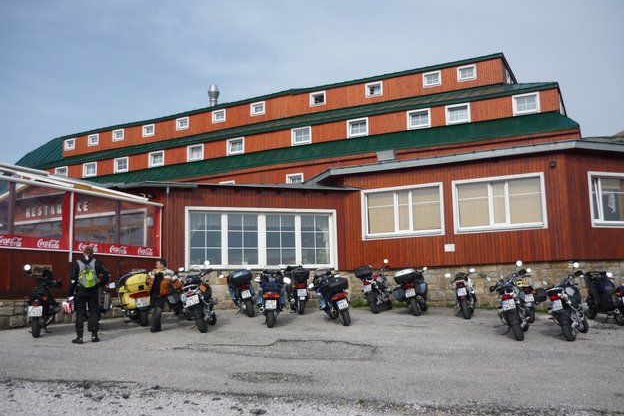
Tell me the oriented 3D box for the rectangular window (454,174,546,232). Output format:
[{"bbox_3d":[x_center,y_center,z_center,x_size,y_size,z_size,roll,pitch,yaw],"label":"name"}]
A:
[{"bbox_3d":[5.543,-0.119,17.733,2.661,1.613,0.140,-5,-9,26],"label":"rectangular window"}]

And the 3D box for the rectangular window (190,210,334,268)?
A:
[{"bbox_3d":[-1.528,0.991,18.922,4.922,1.962,0.140,1,-9,-18],"label":"rectangular window"}]

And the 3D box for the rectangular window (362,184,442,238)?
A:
[{"bbox_3d":[2.866,0.137,19.026,2.713,1.619,0.140,-5,-9,26],"label":"rectangular window"}]

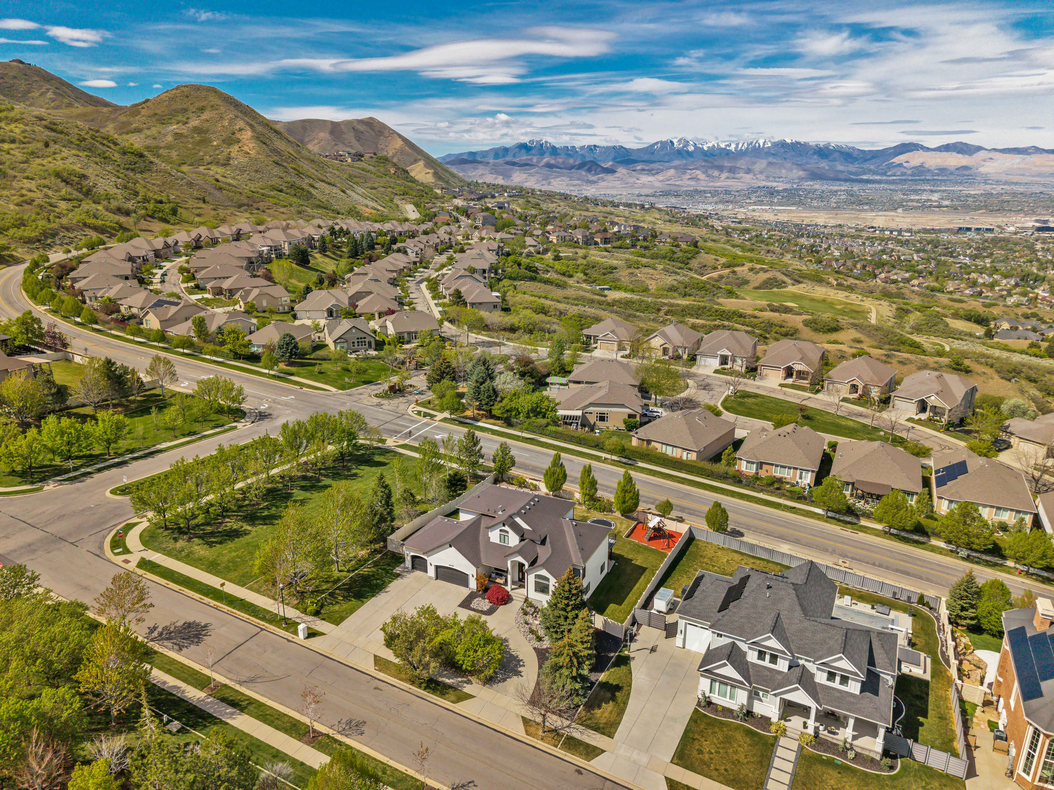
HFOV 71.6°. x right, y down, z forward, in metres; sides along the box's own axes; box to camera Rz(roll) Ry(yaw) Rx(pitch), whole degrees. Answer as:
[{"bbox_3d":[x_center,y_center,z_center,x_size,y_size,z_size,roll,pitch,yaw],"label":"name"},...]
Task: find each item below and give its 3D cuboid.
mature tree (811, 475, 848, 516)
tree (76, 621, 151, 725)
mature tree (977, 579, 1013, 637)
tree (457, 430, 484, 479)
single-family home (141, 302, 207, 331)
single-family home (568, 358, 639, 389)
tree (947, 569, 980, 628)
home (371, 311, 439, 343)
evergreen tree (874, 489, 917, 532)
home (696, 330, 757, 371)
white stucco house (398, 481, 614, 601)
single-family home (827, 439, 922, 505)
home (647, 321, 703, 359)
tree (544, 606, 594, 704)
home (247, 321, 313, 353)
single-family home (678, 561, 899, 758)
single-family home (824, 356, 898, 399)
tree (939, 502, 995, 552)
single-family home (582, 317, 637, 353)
[{"bbox_3d":[47.260,15.950,113.970,5.780,7.160,5.780,8,19,23],"label":"mature tree"},{"bbox_3d":[-35.287,23.918,62.047,6.300,9.700,6.300,0,17,0],"label":"tree"},{"bbox_3d":[56.960,25.740,88.660,4.450,6.930,4.450,0,17,0],"label":"mature tree"},{"bbox_3d":[-8.850,9.580,113.830,4.410,8.720,4.410,0,17,0],"label":"tree"},{"bbox_3d":[-95.680,-22.830,198.480,11.300,7.600,17.000,8,19,26],"label":"single-family home"},{"bbox_3d":[20.220,-5.840,187.680,18.100,7.000,17.000,4,17,11],"label":"single-family home"},{"bbox_3d":[55.090,25.540,91.390,4.120,8.580,4.120,0,17,0],"label":"tree"},{"bbox_3d":[-36.720,-21.050,220.360,18.500,7.600,13.500,-4,18,-12],"label":"home"},{"bbox_3d":[57.340,18.380,114.450,6.710,7.860,6.710,0,17,0],"label":"evergreen tree"},{"bbox_3d":[57.940,-13.890,211.310,15.300,8.600,20.500,5,18,17],"label":"home"},{"bbox_3d":[-1.460,19.360,101.440,25.100,7.800,22.500,8,19,24],"label":"white stucco house"},{"bbox_3d":[66.070,12.310,137.590,14.900,8.600,18.800,9,19,27],"label":"single-family home"},{"bbox_3d":[46.336,-18.458,231.548,14.500,7.800,19.500,7,18,21],"label":"home"},{"bbox_3d":[4.257,25.584,71.694,4.800,9.600,4.800,0,17,0],"label":"tree"},{"bbox_3d":[-72.290,-17.610,214.480,13.500,7.300,17.300,4,18,13],"label":"home"},{"bbox_3d":[28.590,25.910,81.650,23.100,9.200,21.400,9,19,26],"label":"single-family home"},{"bbox_3d":[87.680,-6.080,191.050,13.700,8.000,21.600,13,21,36],"label":"single-family home"},{"bbox_3d":[67.260,20.480,112.080,8.420,8.300,8.420,0,17,0],"label":"tree"},{"bbox_3d":[25.650,-19.380,224.350,17.200,7.800,18.000,9,19,27],"label":"single-family home"}]

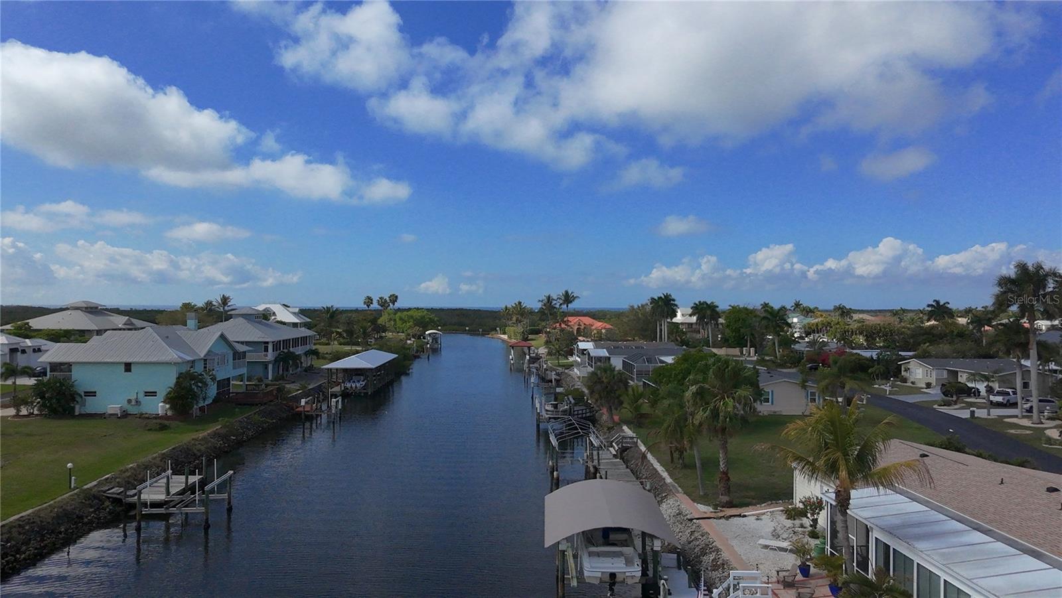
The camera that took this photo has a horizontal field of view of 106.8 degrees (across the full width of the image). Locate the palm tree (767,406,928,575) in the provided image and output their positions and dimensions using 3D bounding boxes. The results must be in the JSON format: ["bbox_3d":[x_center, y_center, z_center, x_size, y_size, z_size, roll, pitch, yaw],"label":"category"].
[{"bbox_3d":[13.253,8.064,16.568,5.540,7.320,5.540,0,-1,0],"label":"palm tree"}]

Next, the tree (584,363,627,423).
[{"bbox_3d":[7.575,9.281,39.335,4.430,5.810,4.430,0,-1,0],"label":"tree"}]

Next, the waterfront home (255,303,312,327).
[{"bbox_3d":[-74.500,7.341,116.000,17.500,12.200,13.000,0,-1,-6],"label":"waterfront home"}]

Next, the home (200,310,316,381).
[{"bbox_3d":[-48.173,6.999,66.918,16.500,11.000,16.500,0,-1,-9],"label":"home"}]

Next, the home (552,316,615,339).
[{"bbox_3d":[19.157,10.266,145.765,21.500,7.500,17.000,0,-1,6],"label":"home"}]

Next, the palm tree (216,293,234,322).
[{"bbox_3d":[-78.440,5.554,100.839,4.500,14.090,4.500,0,-1,-2],"label":"palm tree"}]

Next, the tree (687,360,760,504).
[{"bbox_3d":[11.154,7.770,23.100,4.200,8.500,4.200,0,-1,0],"label":"tree"}]

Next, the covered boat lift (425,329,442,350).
[{"bbox_3d":[-28.849,11.960,116.726,3.900,5.600,8.000,0,-1,-2],"label":"covered boat lift"}]

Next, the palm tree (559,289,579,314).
[{"bbox_3d":[12.582,5.515,130.000,6.700,17.300,6.700,0,-1,0],"label":"palm tree"}]

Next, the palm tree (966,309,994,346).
[{"bbox_3d":[127.578,8.250,111.876,5.700,10.850,5.700,0,-1,-2],"label":"palm tree"}]

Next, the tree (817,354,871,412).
[{"bbox_3d":[33.782,9.196,42.582,4.630,6.380,4.630,0,-1,0],"label":"tree"}]

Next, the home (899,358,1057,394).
[{"bbox_3d":[66.310,10.915,57.242,15.000,3.900,12.500,0,-1,-2],"label":"home"}]

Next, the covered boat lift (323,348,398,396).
[{"bbox_3d":[-27.400,11.562,65.000,7.800,5.000,15.500,0,-1,-6],"label":"covered boat lift"}]

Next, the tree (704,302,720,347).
[{"bbox_3d":[49.623,6.975,107.856,4.700,12.590,4.700,0,-1,-2],"label":"tree"}]

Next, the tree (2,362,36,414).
[{"bbox_3d":[-53.415,9.249,41.115,2.540,5.340,2.540,0,-1,0],"label":"tree"}]

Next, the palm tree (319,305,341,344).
[{"bbox_3d":[-62.290,7.834,122.269,6.250,11.570,6.250,0,-1,0],"label":"palm tree"}]

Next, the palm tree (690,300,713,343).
[{"bbox_3d":[51.424,6.888,118.848,6.200,13.280,6.200,0,-1,-2],"label":"palm tree"}]

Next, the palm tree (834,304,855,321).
[{"bbox_3d":[98.323,8.010,123.861,5.200,12.890,5.200,0,-1,0],"label":"palm tree"}]

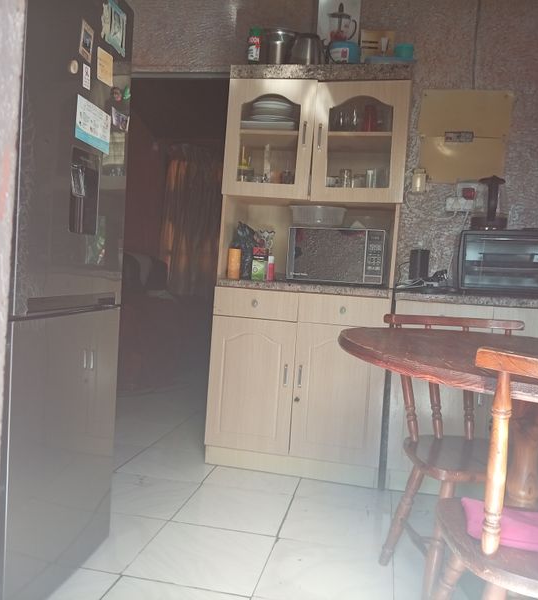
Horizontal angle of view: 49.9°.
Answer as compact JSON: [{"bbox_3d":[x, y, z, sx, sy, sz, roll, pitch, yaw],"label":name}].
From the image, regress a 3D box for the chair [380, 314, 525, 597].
[{"bbox_3d":[0.630,0.473,1.802,0.480,0.825,0.450,3,2,-7],"label":"chair"}]

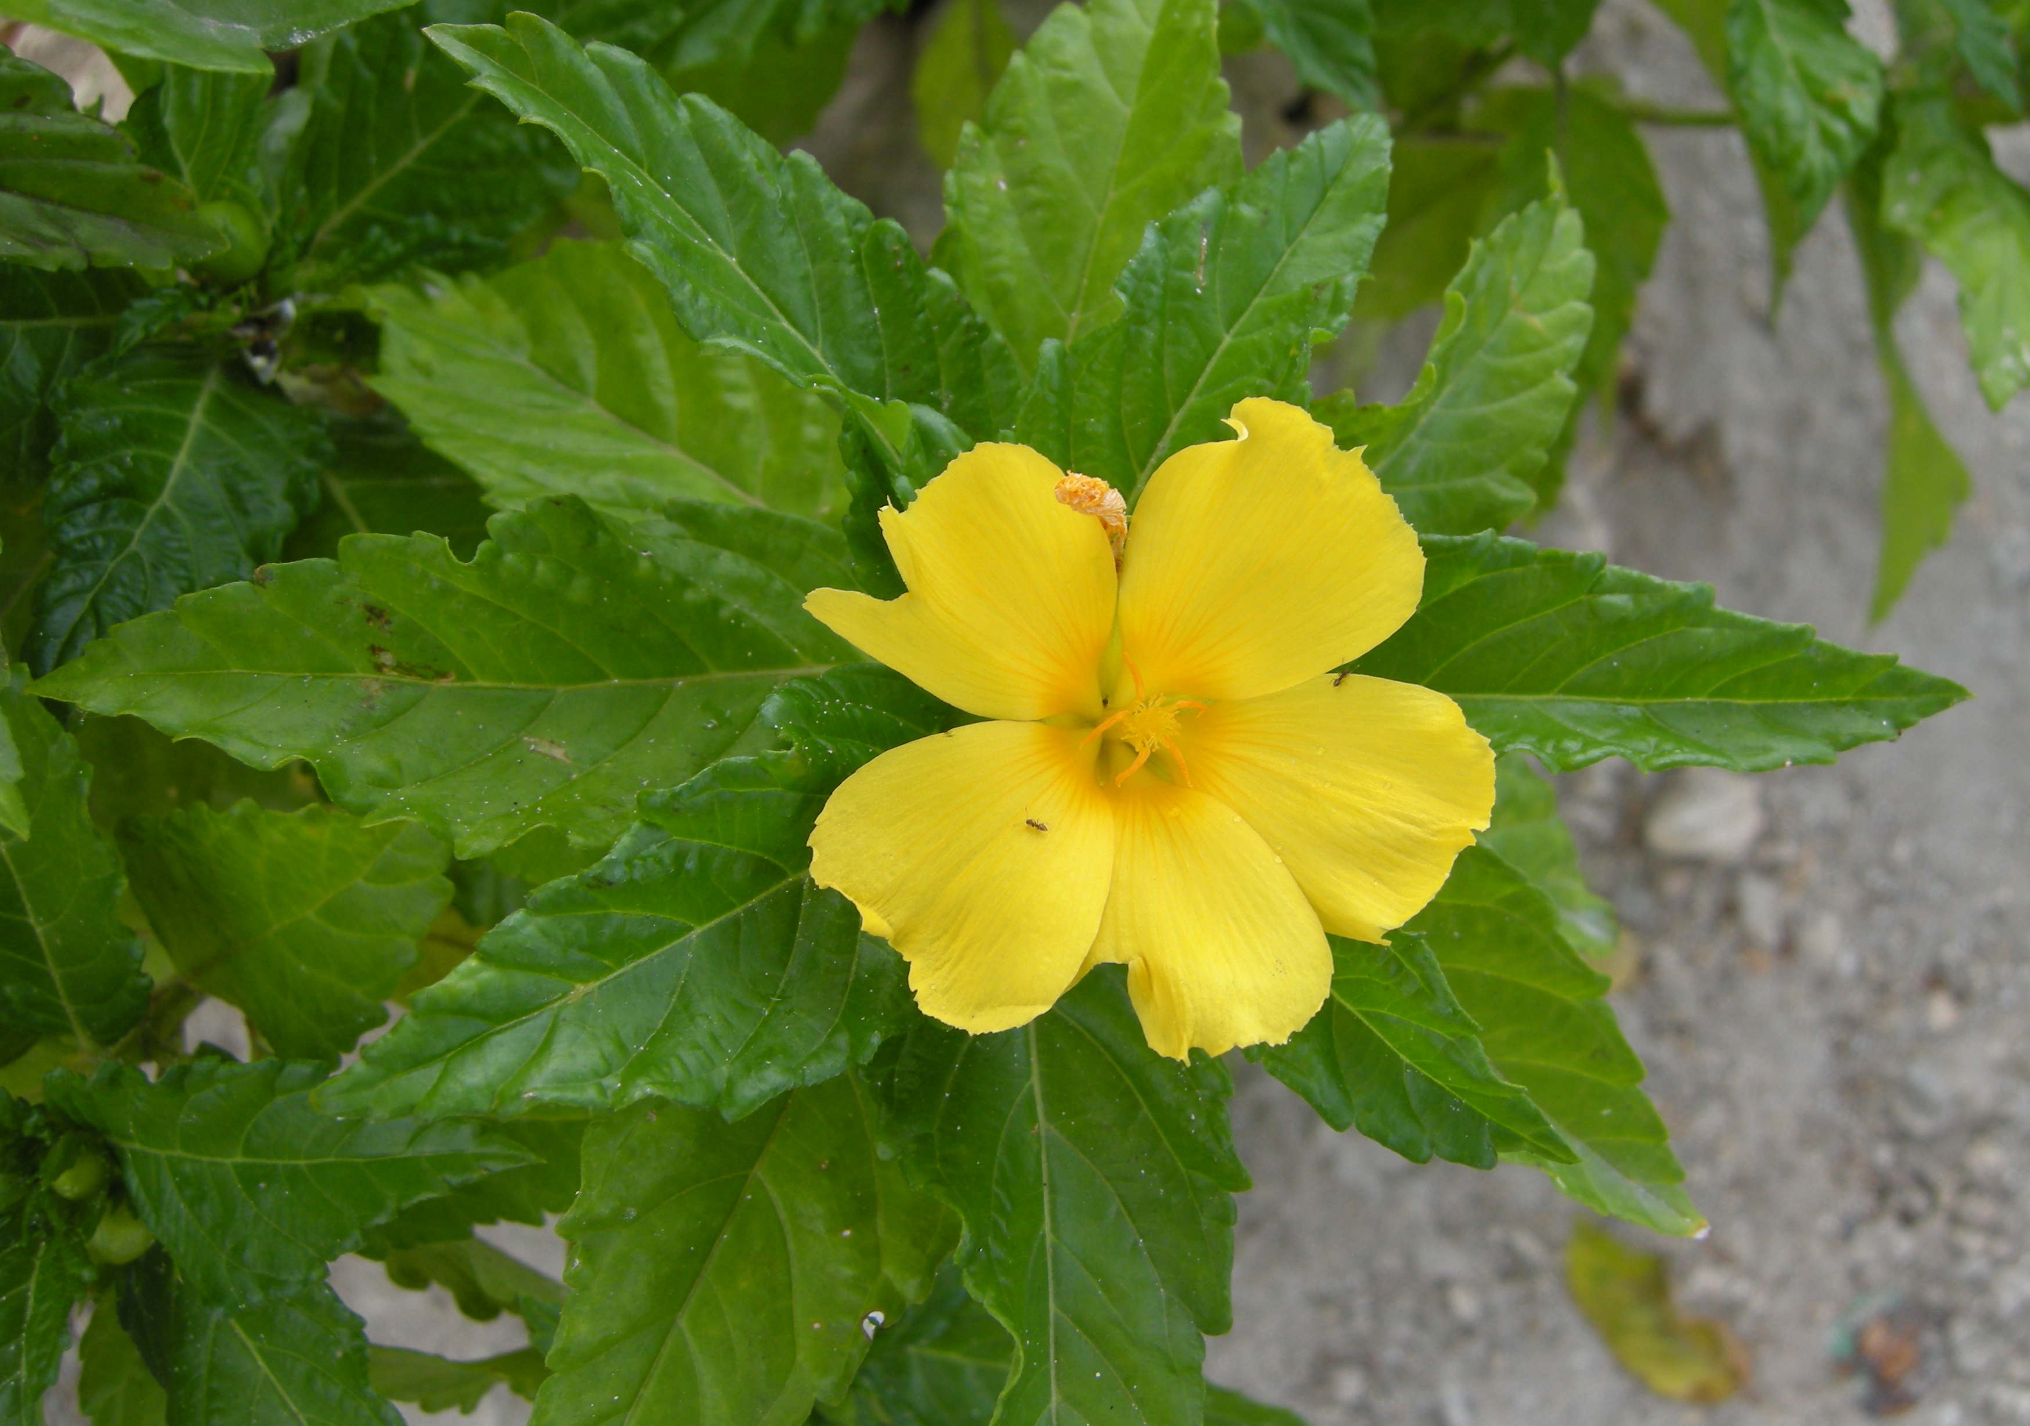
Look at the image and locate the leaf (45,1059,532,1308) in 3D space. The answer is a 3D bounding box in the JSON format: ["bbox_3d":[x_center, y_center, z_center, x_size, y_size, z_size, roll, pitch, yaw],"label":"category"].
[{"bbox_3d":[-0.097,0.062,0.275,0.058,0.012,0.033,3,72,-2],"label":"leaf"}]

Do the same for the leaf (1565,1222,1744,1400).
[{"bbox_3d":[0.117,0.107,0.372,0.018,0.007,0.039,-31,59,-21],"label":"leaf"}]

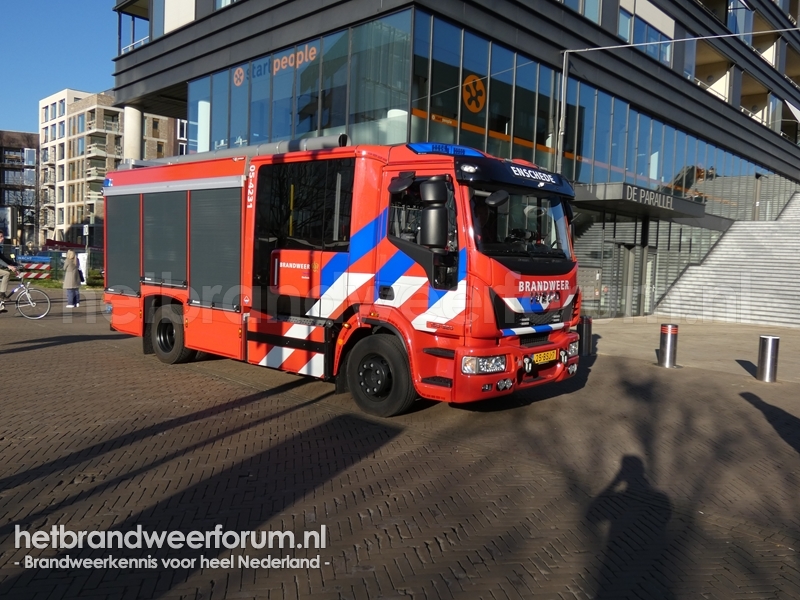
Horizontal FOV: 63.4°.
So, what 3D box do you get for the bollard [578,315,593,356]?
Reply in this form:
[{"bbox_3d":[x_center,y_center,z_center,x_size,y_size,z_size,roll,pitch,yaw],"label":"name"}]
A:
[{"bbox_3d":[3.314,0.654,11.600,0.280,0.667,0.280,2,4,0],"label":"bollard"}]

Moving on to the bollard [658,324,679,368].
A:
[{"bbox_3d":[4.667,0.794,11.261,0.273,0.736,0.273,4,4,23],"label":"bollard"}]

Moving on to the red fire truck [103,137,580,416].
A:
[{"bbox_3d":[-1.257,-0.526,9.117,7.570,3.090,2.600,6,6,41],"label":"red fire truck"}]

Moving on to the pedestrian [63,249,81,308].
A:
[{"bbox_3d":[-8.833,-0.578,17.400,0.470,1.630,0.500,1,4,-12],"label":"pedestrian"}]

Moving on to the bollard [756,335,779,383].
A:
[{"bbox_3d":[5.825,0.923,10.250,0.273,0.702,0.273,4,4,30],"label":"bollard"}]

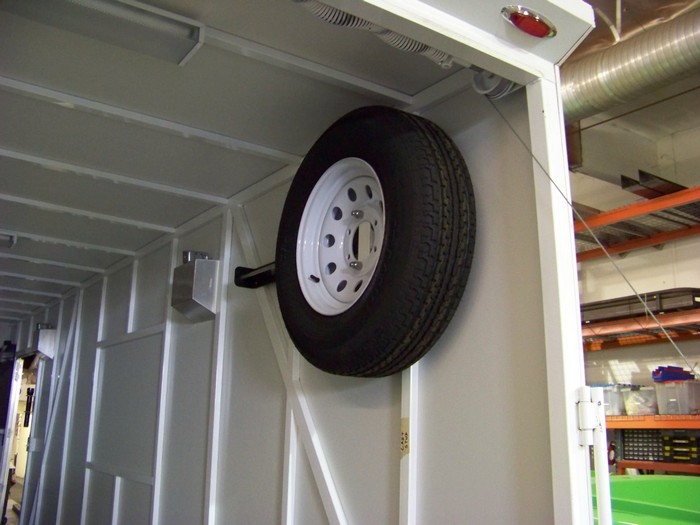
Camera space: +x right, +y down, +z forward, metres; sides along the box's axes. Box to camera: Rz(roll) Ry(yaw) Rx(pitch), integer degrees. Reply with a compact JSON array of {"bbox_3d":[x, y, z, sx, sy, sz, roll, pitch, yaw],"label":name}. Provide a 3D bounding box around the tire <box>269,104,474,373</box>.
[{"bbox_3d":[0.041,-0.054,1.945,0.212,0.716,0.716,10,-17,-33],"label":"tire"}]

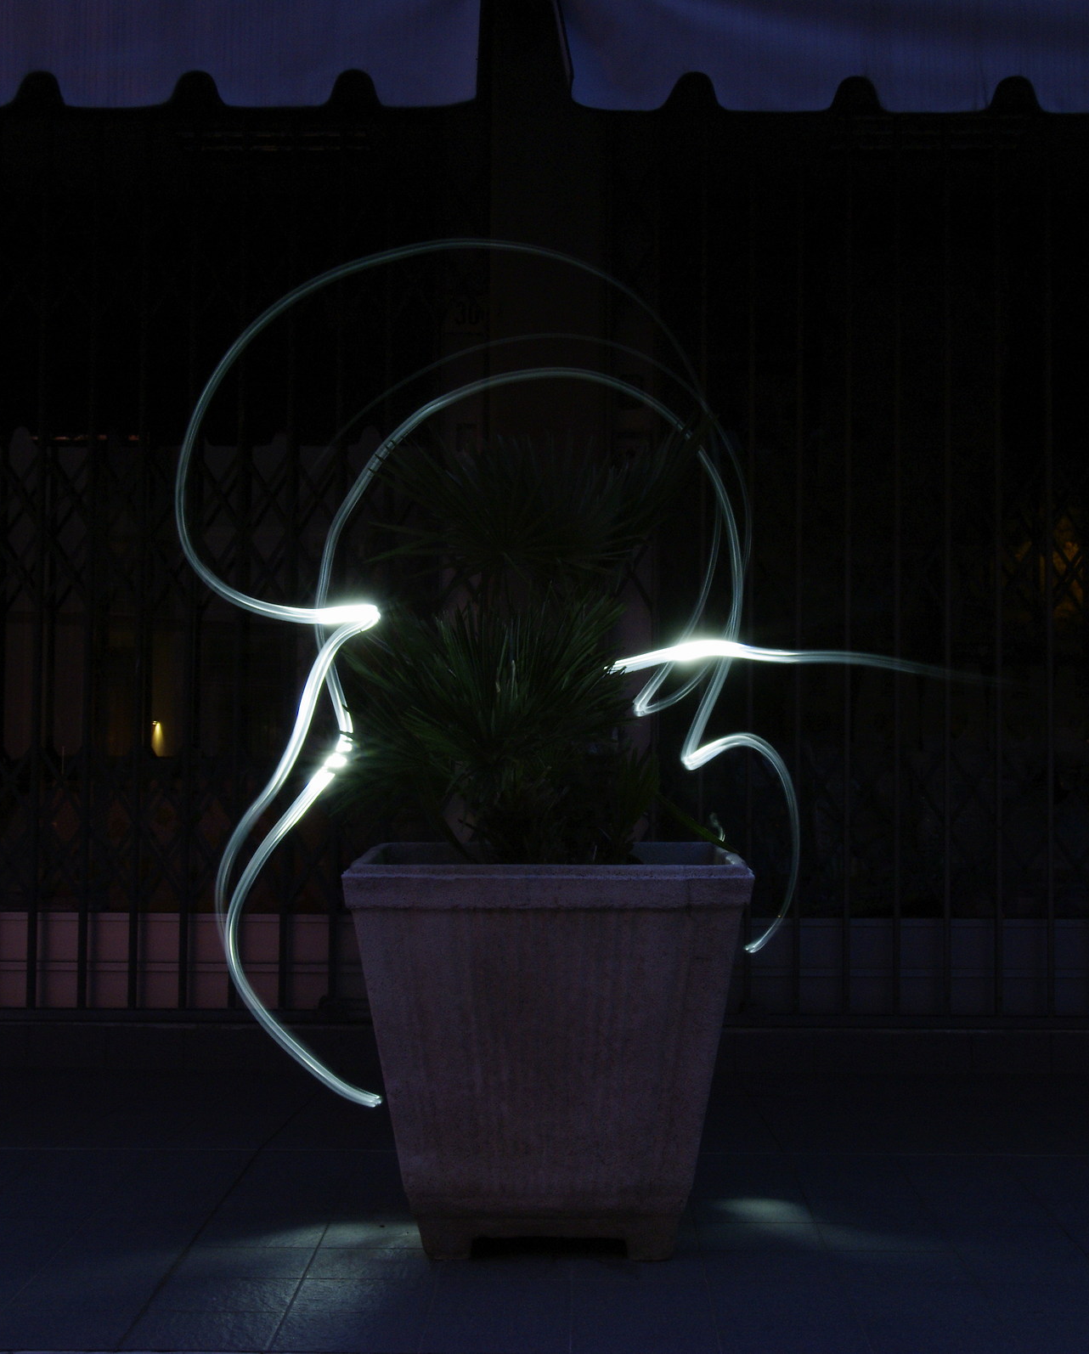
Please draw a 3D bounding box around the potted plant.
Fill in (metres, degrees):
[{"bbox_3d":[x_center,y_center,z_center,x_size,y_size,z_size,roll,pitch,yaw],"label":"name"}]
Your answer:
[{"bbox_3d":[-0.010,0.250,3.880,0.650,1.310,0.640,0,-1,0],"label":"potted plant"}]

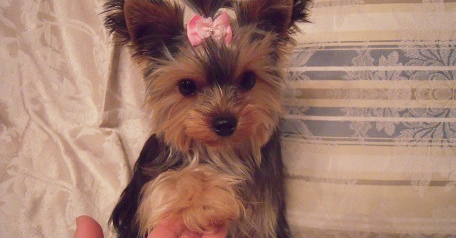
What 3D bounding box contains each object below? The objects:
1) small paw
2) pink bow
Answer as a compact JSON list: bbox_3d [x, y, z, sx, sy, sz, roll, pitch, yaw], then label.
[{"bbox_3d":[-0.028,0.062,0.283,0.077,0.042,0.052,-1,28,-3],"label":"small paw"},{"bbox_3d":[-0.016,-0.077,0.318,0.039,0.027,0.019,-5,8,-1],"label":"pink bow"}]

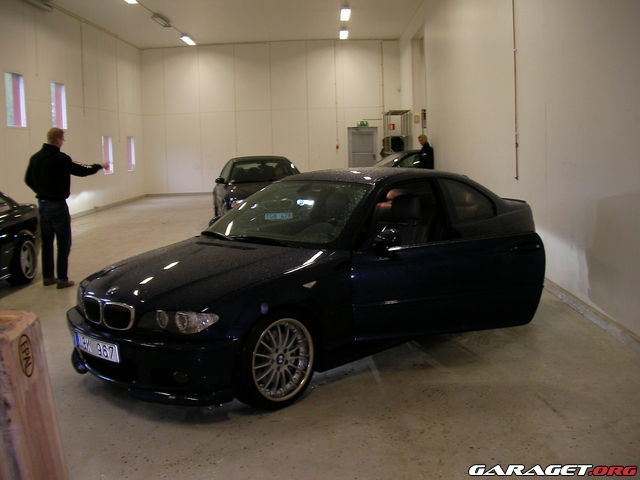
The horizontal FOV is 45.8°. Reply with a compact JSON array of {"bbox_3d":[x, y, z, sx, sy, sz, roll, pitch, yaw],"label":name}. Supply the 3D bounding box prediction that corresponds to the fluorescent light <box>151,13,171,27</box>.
[{"bbox_3d":[-3.969,-5.497,18.922,0.270,0.120,1.400,-2,7,1],"label":"fluorescent light"}]

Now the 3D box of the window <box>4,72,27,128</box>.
[{"bbox_3d":[-6.004,-2.753,14.956,0.120,1.060,0.970,-2,7,1],"label":"window"}]

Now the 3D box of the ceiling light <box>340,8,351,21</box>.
[{"bbox_3d":[0.659,-5.750,19.353,0.270,0.120,1.400,-2,7,1],"label":"ceiling light"}]

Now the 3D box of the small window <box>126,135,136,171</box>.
[{"bbox_3d":[-5.925,-2.688,23.828,0.120,1.080,0.900,-2,7,1],"label":"small window"}]

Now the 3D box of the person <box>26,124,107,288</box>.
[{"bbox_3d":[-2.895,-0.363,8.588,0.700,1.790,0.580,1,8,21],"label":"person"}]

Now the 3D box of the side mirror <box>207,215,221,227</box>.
[{"bbox_3d":[-0.853,-0.154,6.159,0.200,0.140,0.130,5,10,43],"label":"side mirror"}]

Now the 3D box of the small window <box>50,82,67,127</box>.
[{"bbox_3d":[-6.001,-3.083,17.441,0.120,1.050,0.970,-2,7,1],"label":"small window"}]

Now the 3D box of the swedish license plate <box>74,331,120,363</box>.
[{"bbox_3d":[-1.298,0.622,4.422,0.520,0.110,0.015,5,10,43],"label":"swedish license plate"}]

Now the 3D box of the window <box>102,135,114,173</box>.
[{"bbox_3d":[-5.951,-2.375,21.360,0.120,1.050,0.950,-2,7,1],"label":"window"}]

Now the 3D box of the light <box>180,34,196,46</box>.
[{"bbox_3d":[-3.998,-6.069,23.083,0.270,0.120,1.400,-2,7,1],"label":"light"}]

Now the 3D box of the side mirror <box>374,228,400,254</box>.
[{"bbox_3d":[0.409,0.006,4.662,0.130,0.150,0.200,-4,8,-16],"label":"side mirror"}]

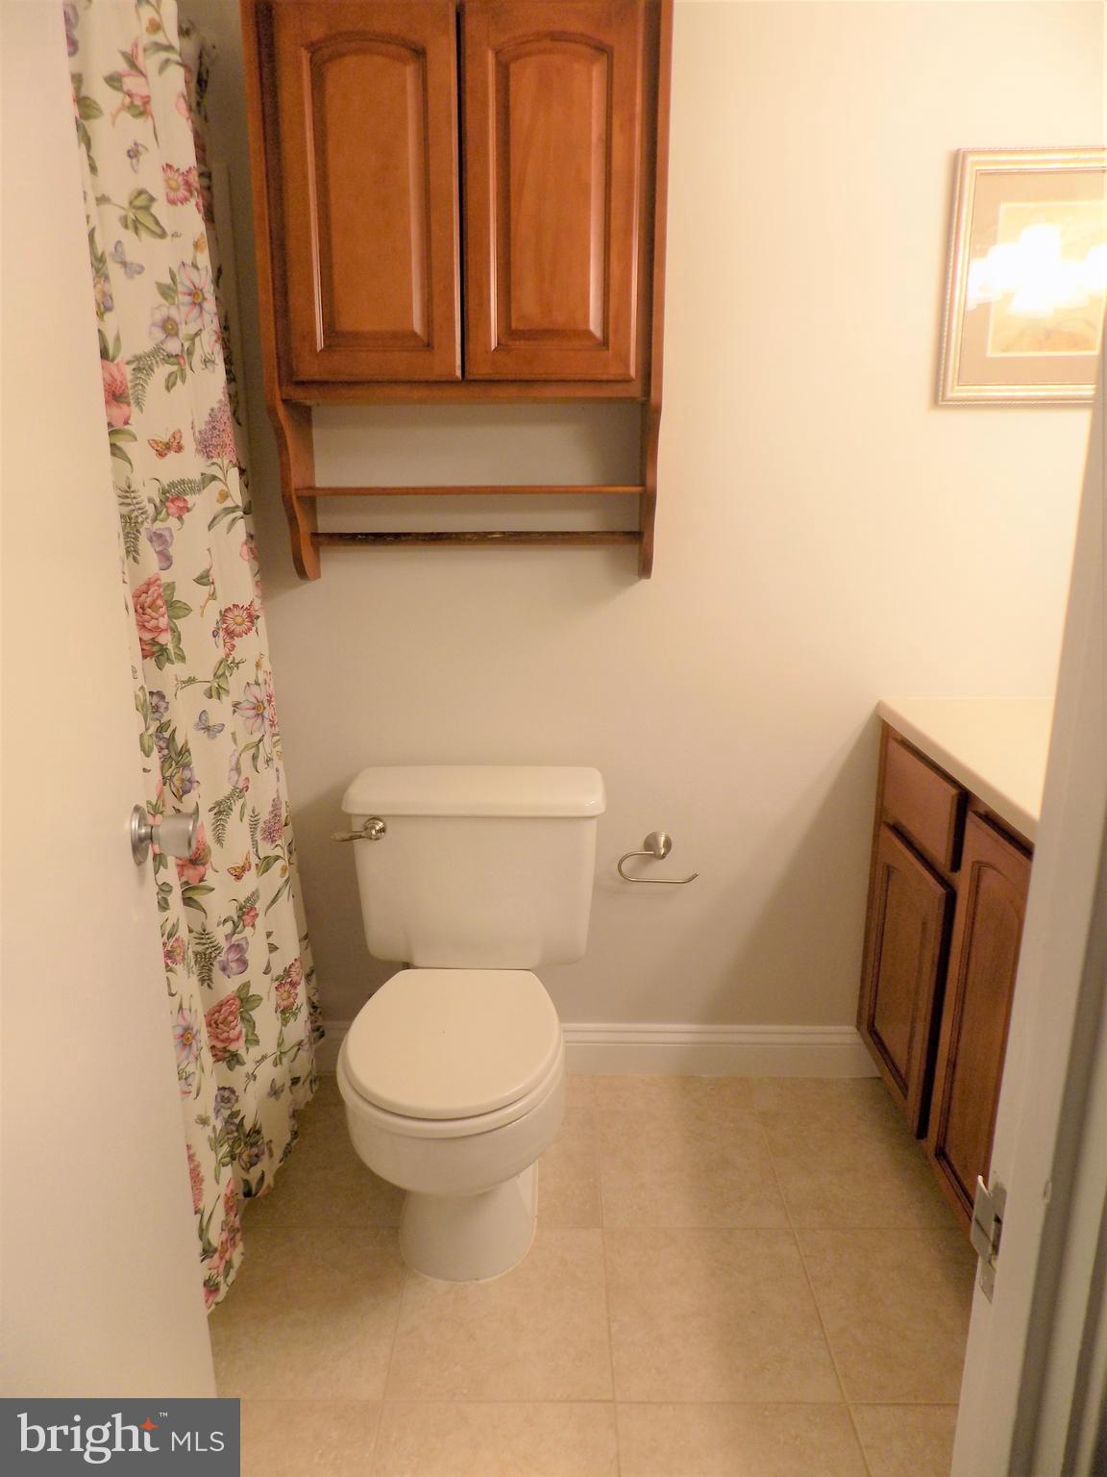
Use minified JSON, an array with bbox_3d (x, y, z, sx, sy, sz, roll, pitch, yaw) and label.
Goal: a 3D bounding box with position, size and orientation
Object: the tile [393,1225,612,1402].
[{"bbox_3d":[-0.075,0.893,1.540,0.326,0.010,0.329,0,15,0],"label":"tile"}]

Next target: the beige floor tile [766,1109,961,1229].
[{"bbox_3d":[0.578,0.809,1.856,0.326,0.010,0.329,0,15,0],"label":"beige floor tile"}]

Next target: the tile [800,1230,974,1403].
[{"bbox_3d":[0.577,0.895,1.538,0.326,0.010,0.329,0,15,0],"label":"tile"}]

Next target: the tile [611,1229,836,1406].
[{"bbox_3d":[0.251,0.894,1.539,0.326,0.010,0.329,0,15,0],"label":"tile"}]

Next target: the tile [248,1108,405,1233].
[{"bbox_3d":[-0.401,0.807,1.858,0.326,0.010,0.329,0,15,0],"label":"tile"}]

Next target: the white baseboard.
[{"bbox_3d":[0.085,0.669,2.118,1.244,0.122,0.015,0,15,0],"label":"white baseboard"}]

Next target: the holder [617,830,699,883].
[{"bbox_3d":[0.210,0.241,1.976,0.162,0.092,0.062,0,15,0],"label":"holder"}]

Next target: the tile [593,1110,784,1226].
[{"bbox_3d":[0.252,0.808,1.856,0.326,0.010,0.329,0,15,0],"label":"tile"}]

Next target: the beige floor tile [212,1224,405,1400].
[{"bbox_3d":[-0.402,0.892,1.540,0.326,0.010,0.329,0,15,0],"label":"beige floor tile"}]

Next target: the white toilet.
[{"bbox_3d":[-0.145,0.481,1.695,0.473,0.705,0.695,0,15,0],"label":"white toilet"}]

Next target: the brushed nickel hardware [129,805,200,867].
[{"bbox_3d":[-0.419,0.102,1.054,0.063,0.066,0.066,-2,15,-8],"label":"brushed nickel hardware"}]

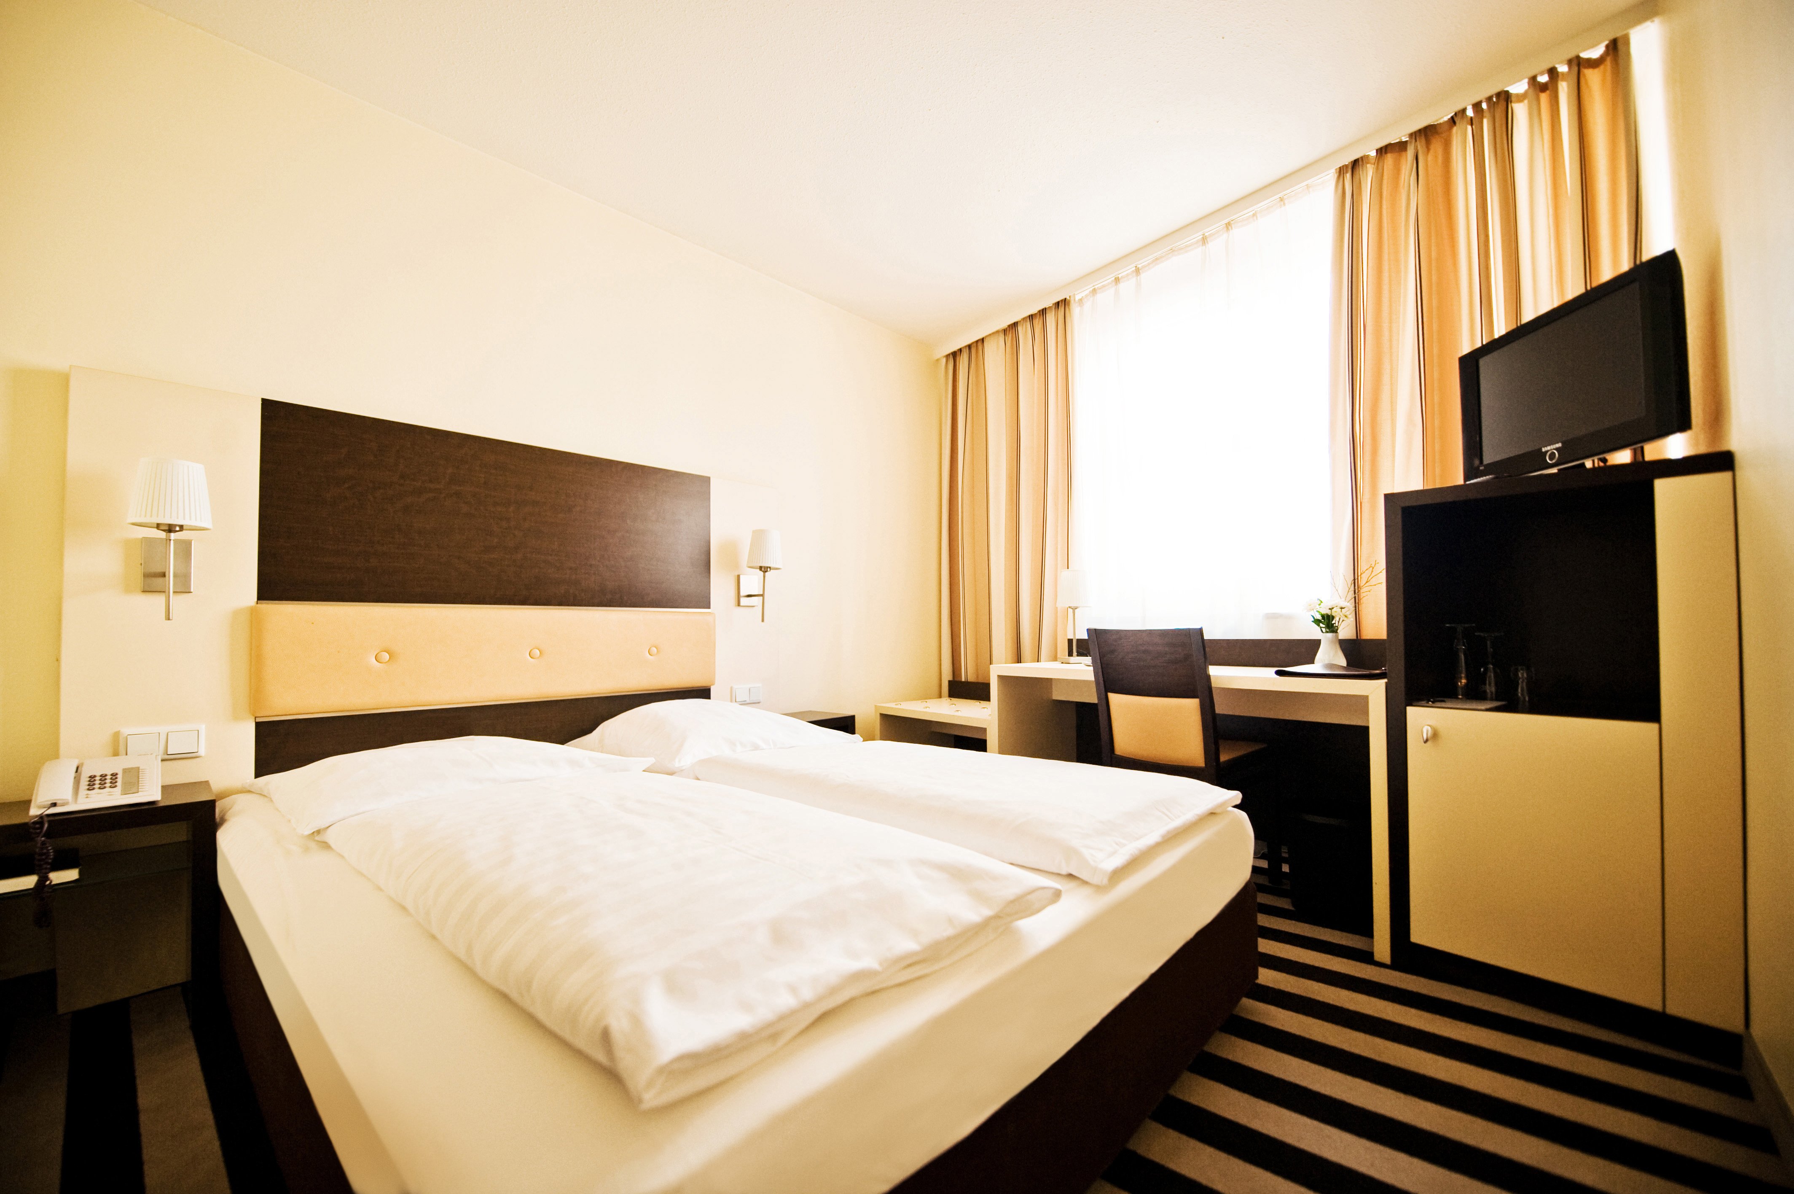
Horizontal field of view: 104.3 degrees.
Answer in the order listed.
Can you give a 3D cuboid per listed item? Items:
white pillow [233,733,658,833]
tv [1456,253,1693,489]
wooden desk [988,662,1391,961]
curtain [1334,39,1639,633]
[{"bbox_3d":[-1.253,0.484,1.996,0.620,0.150,0.830,-2,-3,43],"label":"white pillow"},{"bbox_3d":[1.679,-0.497,1.746,0.130,0.400,0.620,-1,-2,5],"label":"tv"},{"bbox_3d":[1.071,0.646,2.621,0.520,0.757,1.453,1,-3,-38],"label":"wooden desk"},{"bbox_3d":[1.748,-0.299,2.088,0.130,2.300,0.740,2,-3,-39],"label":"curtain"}]

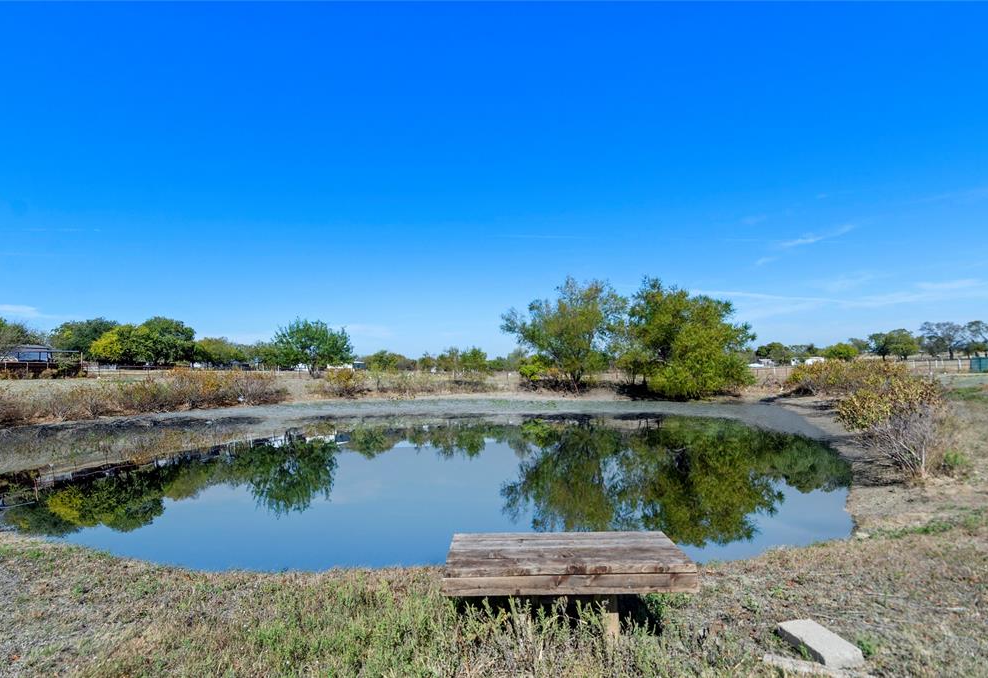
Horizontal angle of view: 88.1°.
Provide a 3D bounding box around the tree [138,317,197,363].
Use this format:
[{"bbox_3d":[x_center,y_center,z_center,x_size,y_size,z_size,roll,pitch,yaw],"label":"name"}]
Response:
[{"bbox_3d":[-44.666,0.479,70.000,7.449,7.125,6.704,0,-2,0],"label":"tree"}]

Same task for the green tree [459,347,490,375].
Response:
[{"bbox_3d":[-1.641,1.978,43.000,2.692,2.693,2.558,0,-2,0],"label":"green tree"}]

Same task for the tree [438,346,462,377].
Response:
[{"bbox_3d":[-3.833,2.024,44.000,2.235,2.756,2.235,0,-2,0],"label":"tree"}]

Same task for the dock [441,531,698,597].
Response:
[{"bbox_3d":[0.527,1.631,3.736,1.700,0.185,0.726,0,-2,-2],"label":"dock"}]

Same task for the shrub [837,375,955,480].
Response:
[{"bbox_3d":[5.924,1.309,7.600,1.366,1.515,1.366,-2,-3,38],"label":"shrub"}]

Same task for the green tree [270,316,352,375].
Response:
[{"bbox_3d":[-18.575,0.916,52.000,8.103,6.005,7.455,0,-2,0],"label":"green tree"}]

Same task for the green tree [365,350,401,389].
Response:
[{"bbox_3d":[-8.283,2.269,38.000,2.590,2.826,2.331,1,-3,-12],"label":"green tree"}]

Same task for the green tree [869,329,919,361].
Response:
[{"bbox_3d":[66.367,0.998,85.000,6.488,5.490,5.839,-2,-3,38],"label":"green tree"}]

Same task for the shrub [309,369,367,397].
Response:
[{"bbox_3d":[-8.066,2.282,26.500,2.842,1.608,2.273,0,-2,0],"label":"shrub"}]

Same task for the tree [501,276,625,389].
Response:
[{"bbox_3d":[3.833,-0.284,29.000,6.906,6.332,6.561,0,-3,8],"label":"tree"}]

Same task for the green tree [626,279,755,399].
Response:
[{"bbox_3d":[10.055,-0.026,26.500,6.135,6.038,5.828,-1,-3,21],"label":"green tree"}]

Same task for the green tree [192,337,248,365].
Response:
[{"bbox_3d":[-39.614,1.955,74.000,7.631,4.345,6.486,0,-2,0],"label":"green tree"}]

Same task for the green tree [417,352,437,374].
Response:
[{"bbox_3d":[-6.557,2.398,50.000,2.046,2.153,2.046,0,-2,0],"label":"green tree"}]

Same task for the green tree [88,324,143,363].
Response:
[{"bbox_3d":[-48.068,0.700,65.000,5.465,5.089,5.192,2,-3,-36],"label":"green tree"}]

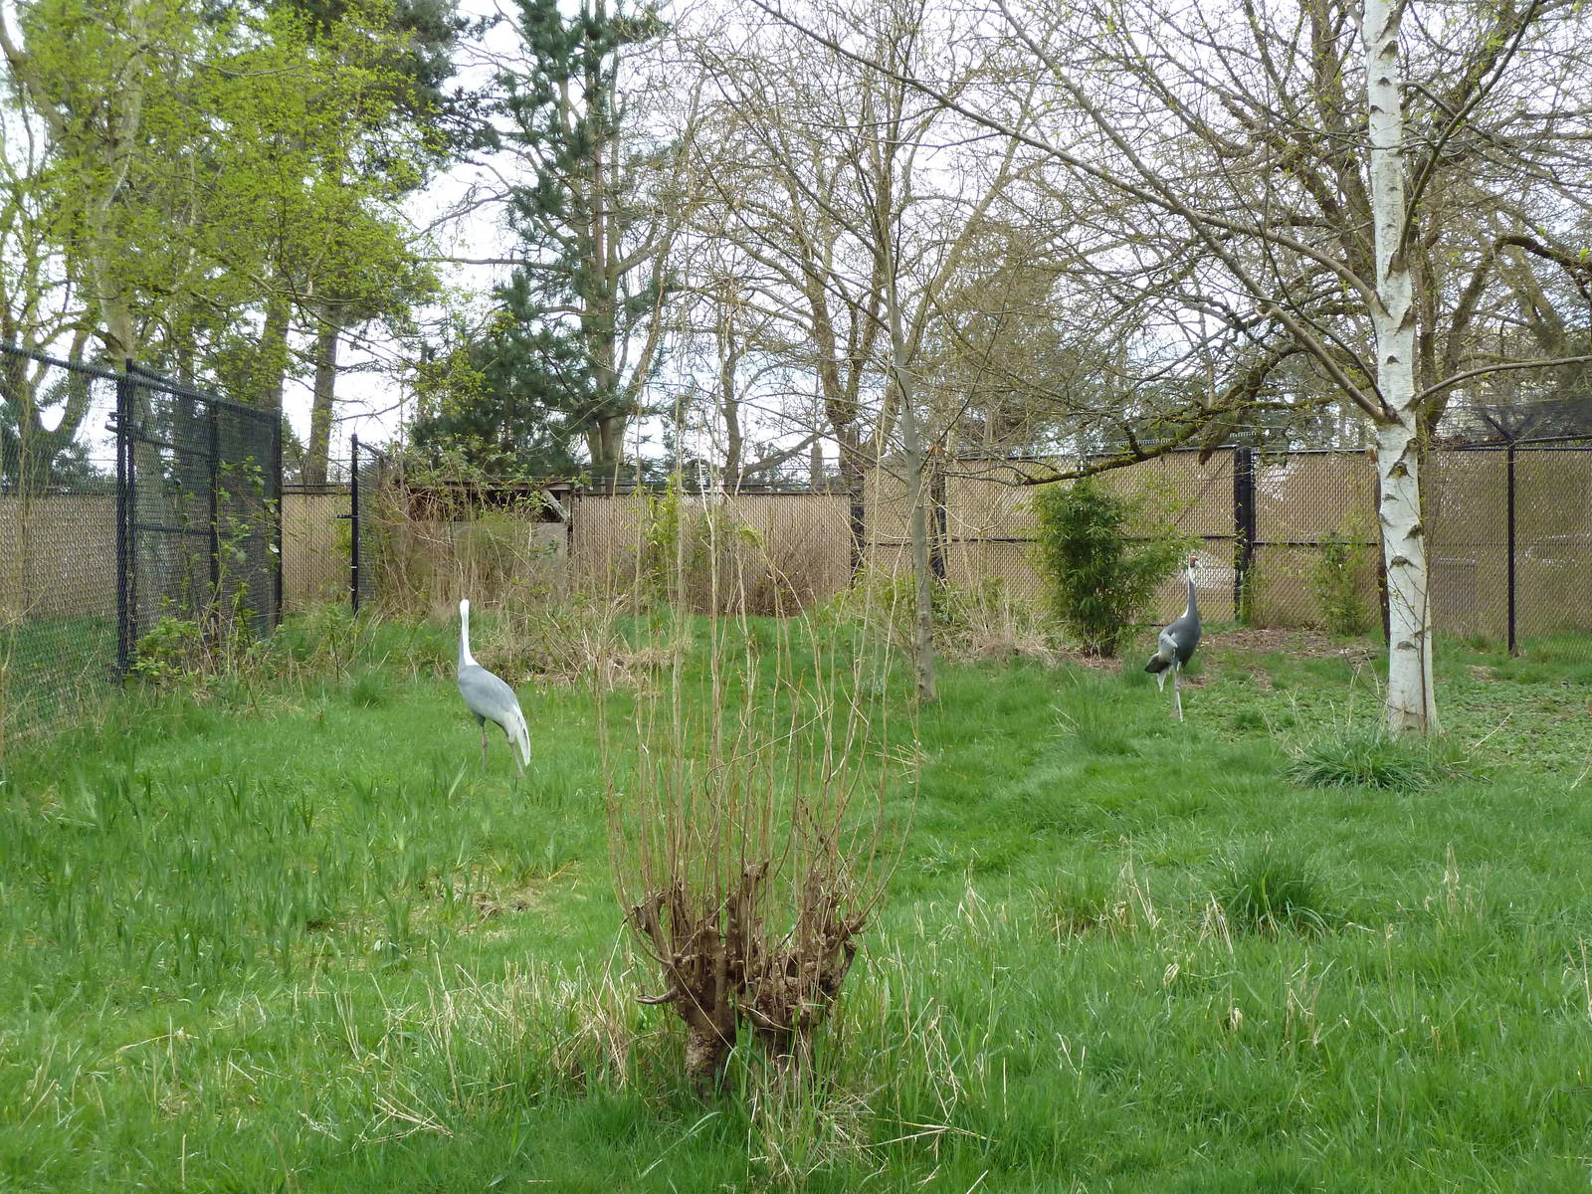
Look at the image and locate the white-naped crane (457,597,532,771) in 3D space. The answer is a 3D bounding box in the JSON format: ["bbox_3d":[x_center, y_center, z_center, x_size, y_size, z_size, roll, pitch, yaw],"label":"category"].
[{"bbox_3d":[-2.041,0.630,12.500,0.660,1.240,0.280,0,0,40],"label":"white-naped crane"}]

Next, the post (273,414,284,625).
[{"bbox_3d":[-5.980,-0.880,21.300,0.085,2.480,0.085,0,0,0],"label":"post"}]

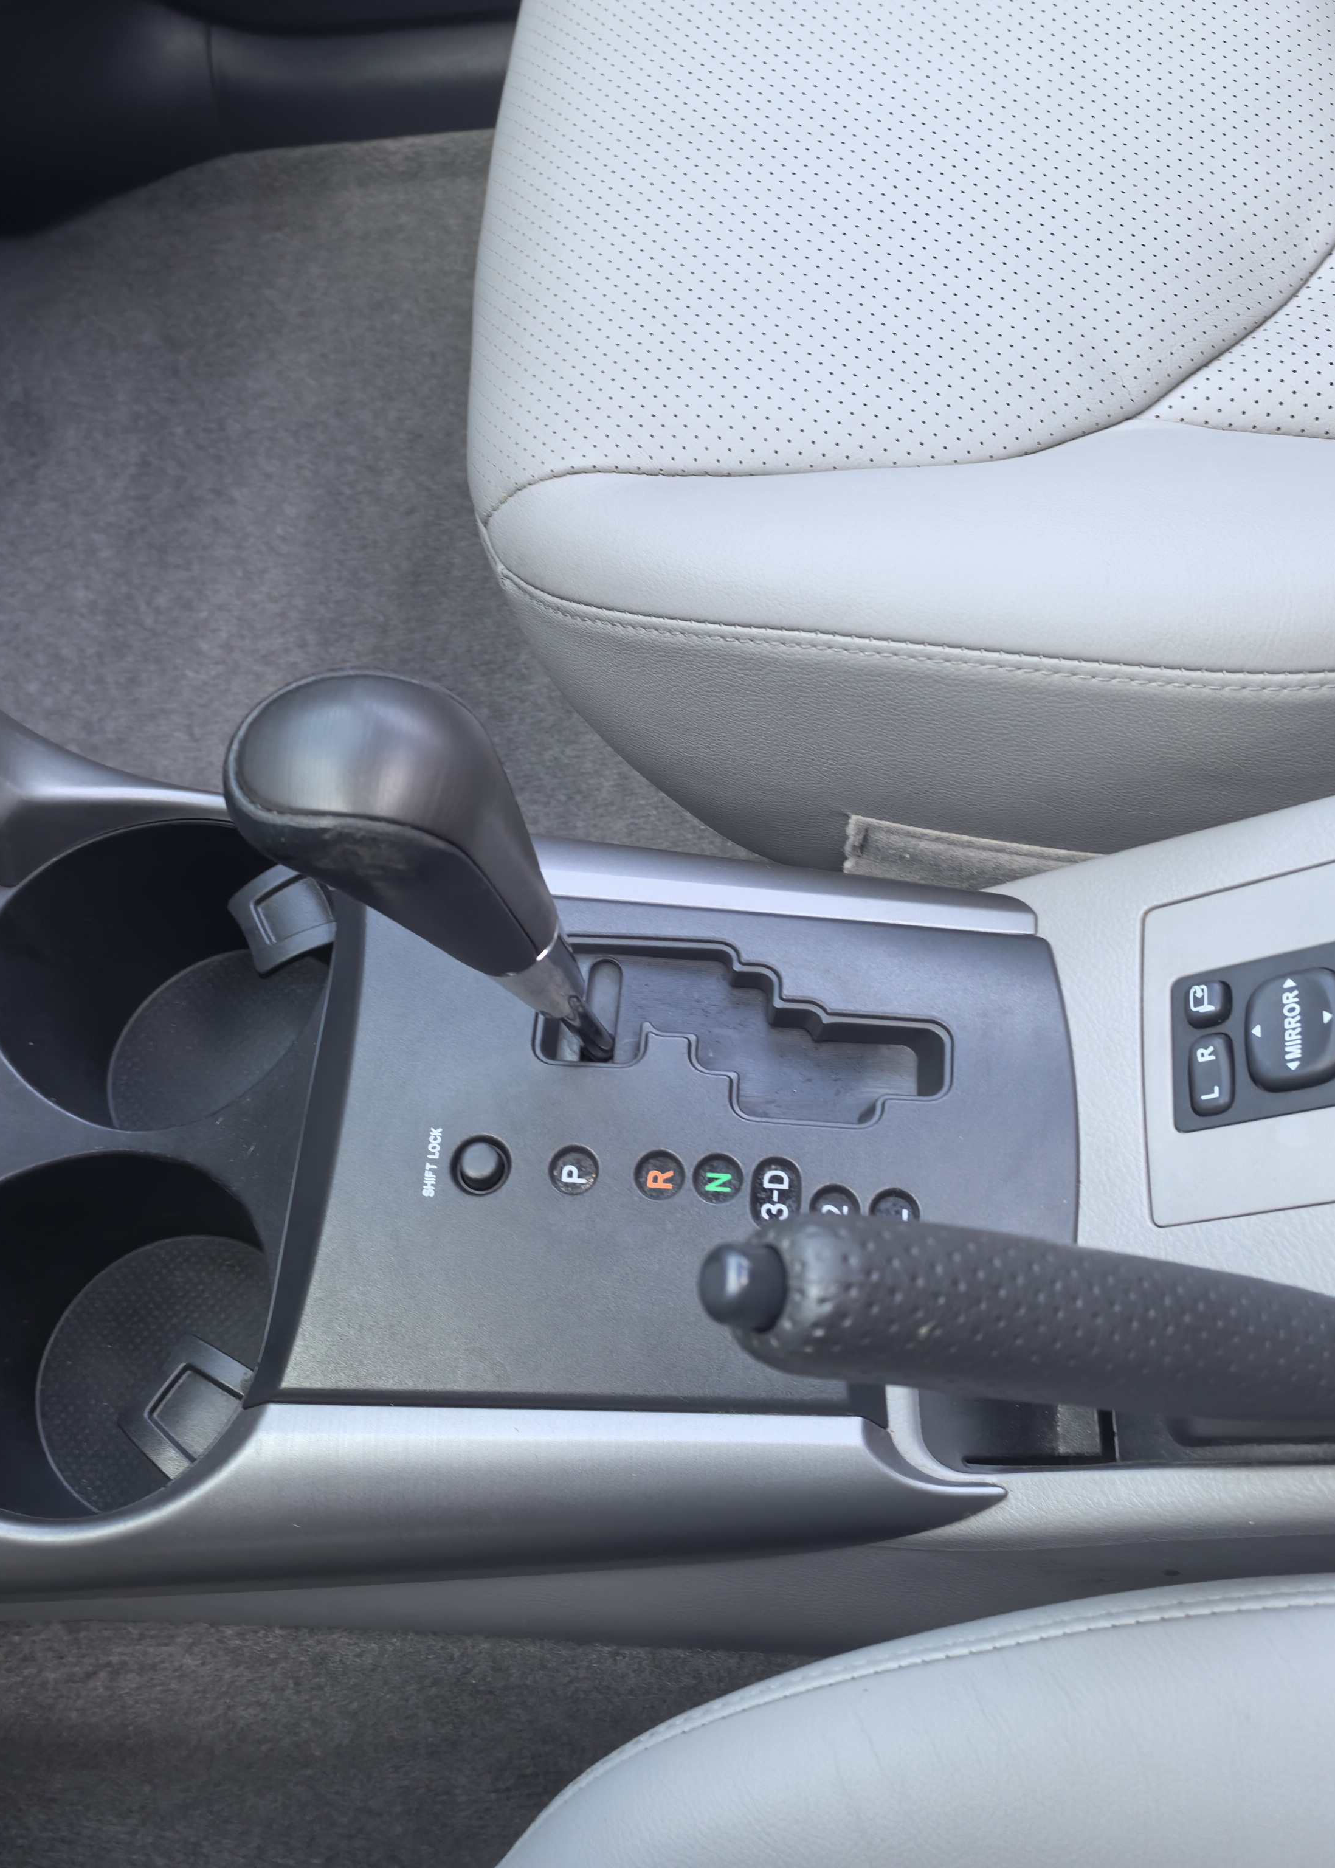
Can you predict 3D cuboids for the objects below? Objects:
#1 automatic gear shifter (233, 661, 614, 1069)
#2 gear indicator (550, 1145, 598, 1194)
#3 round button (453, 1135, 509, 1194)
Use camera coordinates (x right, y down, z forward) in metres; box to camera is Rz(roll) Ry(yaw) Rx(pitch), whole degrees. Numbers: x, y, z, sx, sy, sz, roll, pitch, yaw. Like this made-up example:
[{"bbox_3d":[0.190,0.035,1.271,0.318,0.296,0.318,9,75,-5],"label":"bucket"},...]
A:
[{"bbox_3d":[-0.043,-0.005,0.435,0.057,0.135,0.049,-6,57,21],"label":"automatic gear shifter"},{"bbox_3d":[-0.023,0.058,0.473,0.012,0.003,0.012,4,66,4],"label":"gear indicator"},{"bbox_3d":[-0.045,0.057,0.474,0.014,0.006,0.014,-1,66,2],"label":"round button"}]

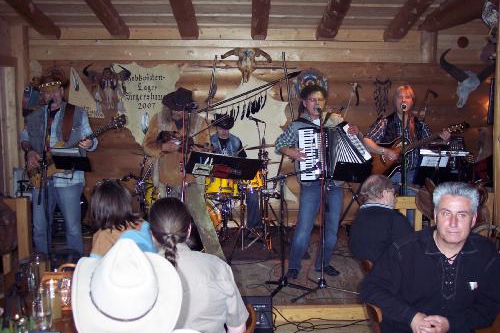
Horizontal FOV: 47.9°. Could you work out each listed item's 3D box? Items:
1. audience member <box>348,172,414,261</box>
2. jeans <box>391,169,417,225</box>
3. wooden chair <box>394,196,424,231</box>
[{"bbox_3d":[0.930,0.676,3.522,0.530,1.240,0.780,1,5,17],"label":"audience member"},{"bbox_3d":[1.630,0.432,5.960,0.420,0.960,0.300,0,5,0],"label":"jeans"},{"bbox_3d":[1.200,0.688,4.296,0.450,0.920,0.450,0,5,0],"label":"wooden chair"}]

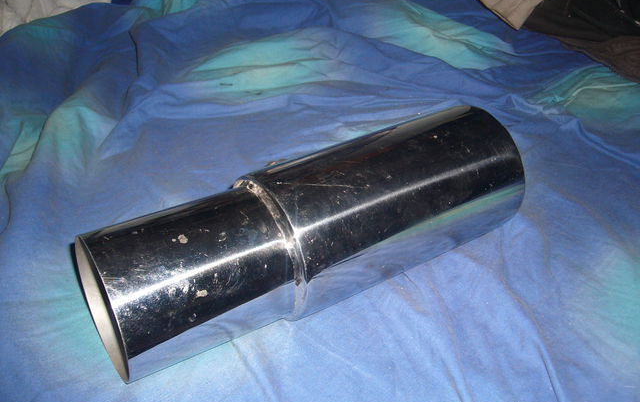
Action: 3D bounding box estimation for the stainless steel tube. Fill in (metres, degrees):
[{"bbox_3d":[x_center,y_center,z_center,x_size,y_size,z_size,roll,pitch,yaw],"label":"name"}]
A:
[{"bbox_3d":[-0.003,0.022,0.506,0.339,0.117,0.117,-20,38,-28],"label":"stainless steel tube"}]

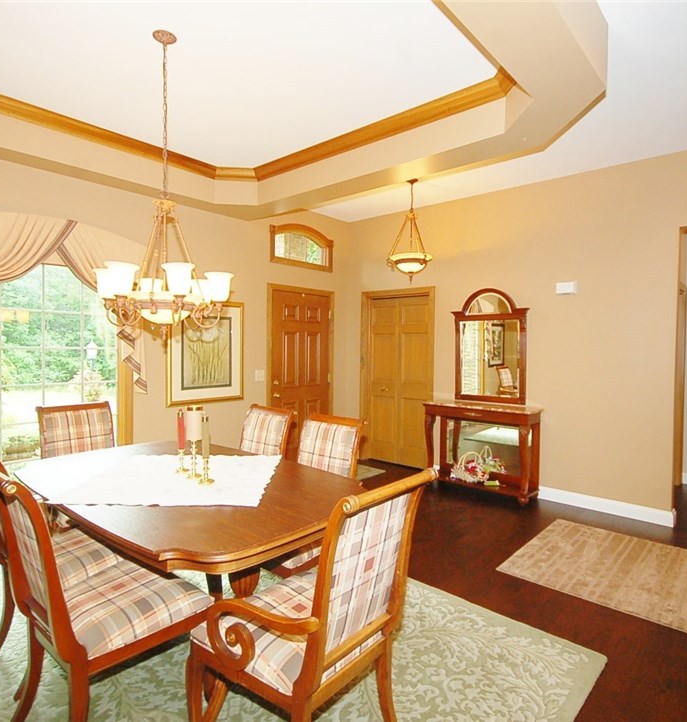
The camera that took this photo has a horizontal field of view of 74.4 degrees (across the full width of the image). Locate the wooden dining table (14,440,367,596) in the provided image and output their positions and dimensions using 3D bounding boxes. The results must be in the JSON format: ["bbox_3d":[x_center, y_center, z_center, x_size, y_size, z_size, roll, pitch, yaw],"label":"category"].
[{"bbox_3d":[-0.767,0.962,2.294,1.930,0.765,1.220,2,2,41],"label":"wooden dining table"}]

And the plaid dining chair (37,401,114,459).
[{"bbox_3d":[-1.792,0.819,3.145,0.620,0.980,0.580,2,2,41],"label":"plaid dining chair"}]

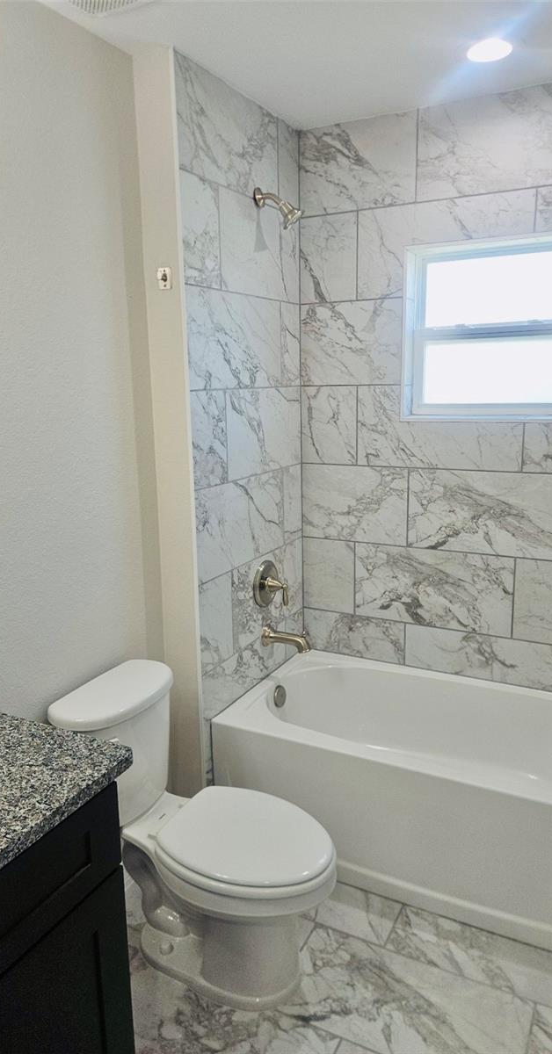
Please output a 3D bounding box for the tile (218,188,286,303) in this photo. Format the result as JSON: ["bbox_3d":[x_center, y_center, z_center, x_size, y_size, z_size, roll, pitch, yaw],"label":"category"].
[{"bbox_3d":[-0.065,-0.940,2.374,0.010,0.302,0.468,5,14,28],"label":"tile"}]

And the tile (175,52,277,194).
[{"bbox_3d":[-0.137,-1.220,2.214,0.010,0.298,0.596,5,14,28],"label":"tile"}]

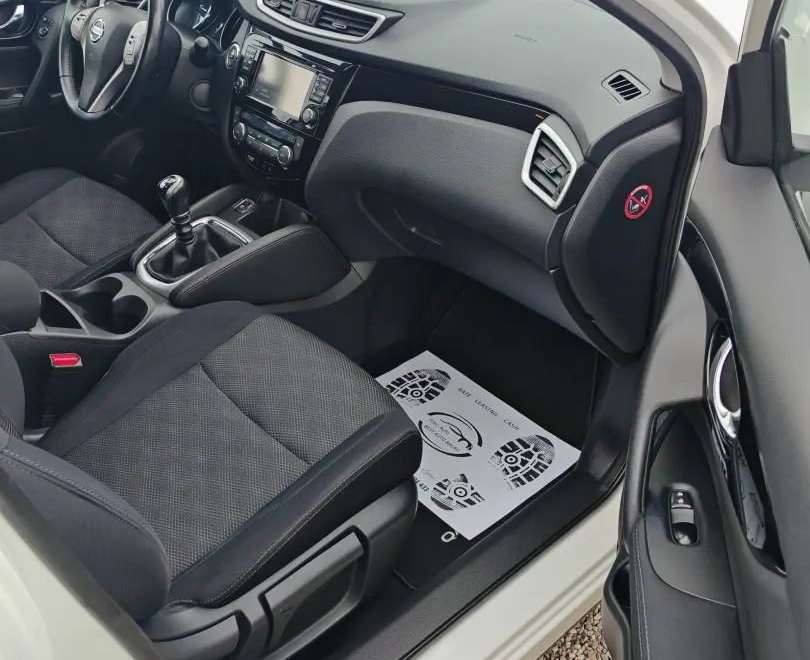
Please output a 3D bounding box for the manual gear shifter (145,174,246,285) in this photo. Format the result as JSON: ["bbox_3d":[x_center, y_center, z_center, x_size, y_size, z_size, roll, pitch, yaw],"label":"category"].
[{"bbox_3d":[-0.396,-0.197,1.502,0.145,0.197,0.120,-22,42,-39],"label":"manual gear shifter"}]

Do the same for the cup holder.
[{"bbox_3d":[-0.534,-0.021,1.471,0.113,0.077,0.200,-22,42,-39],"label":"cup holder"}]

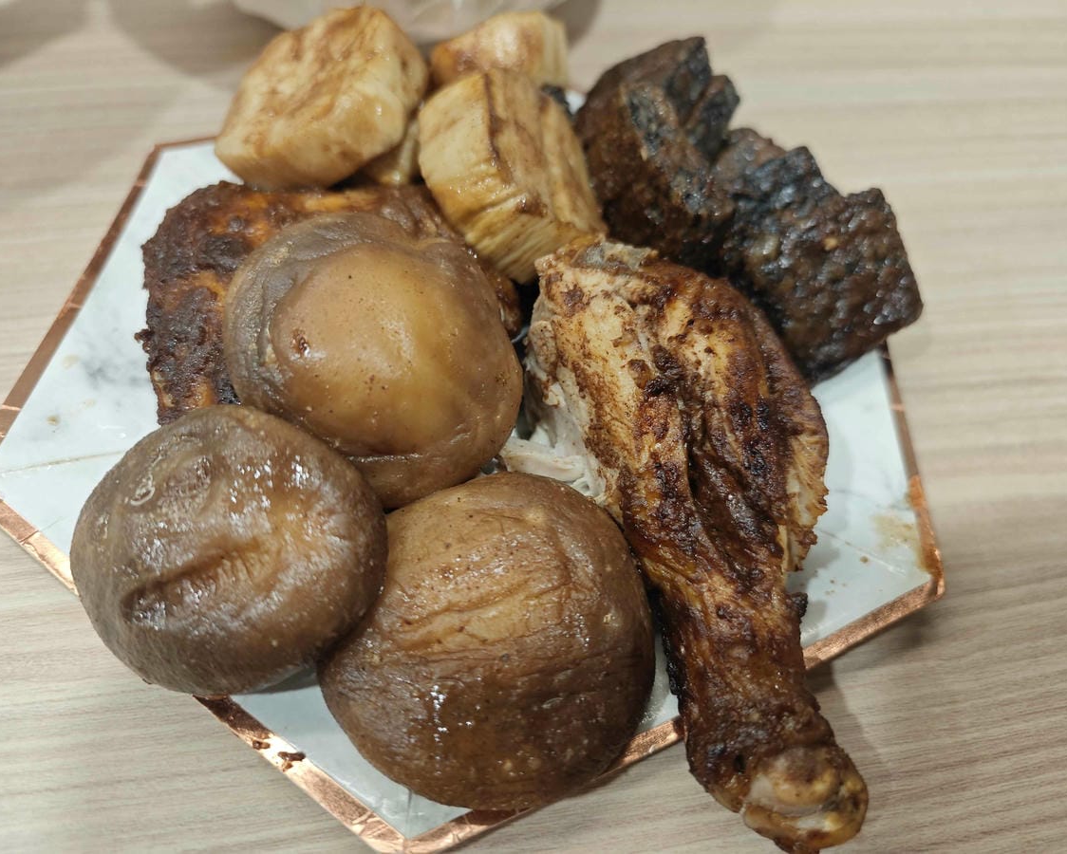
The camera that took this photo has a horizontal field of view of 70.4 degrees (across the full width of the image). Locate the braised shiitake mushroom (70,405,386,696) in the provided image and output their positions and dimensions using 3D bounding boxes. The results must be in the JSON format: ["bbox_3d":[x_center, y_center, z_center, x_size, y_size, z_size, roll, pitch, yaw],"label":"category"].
[{"bbox_3d":[-0.056,0.019,0.140,0.056,0.034,0.056,4,59,-6],"label":"braised shiitake mushroom"}]

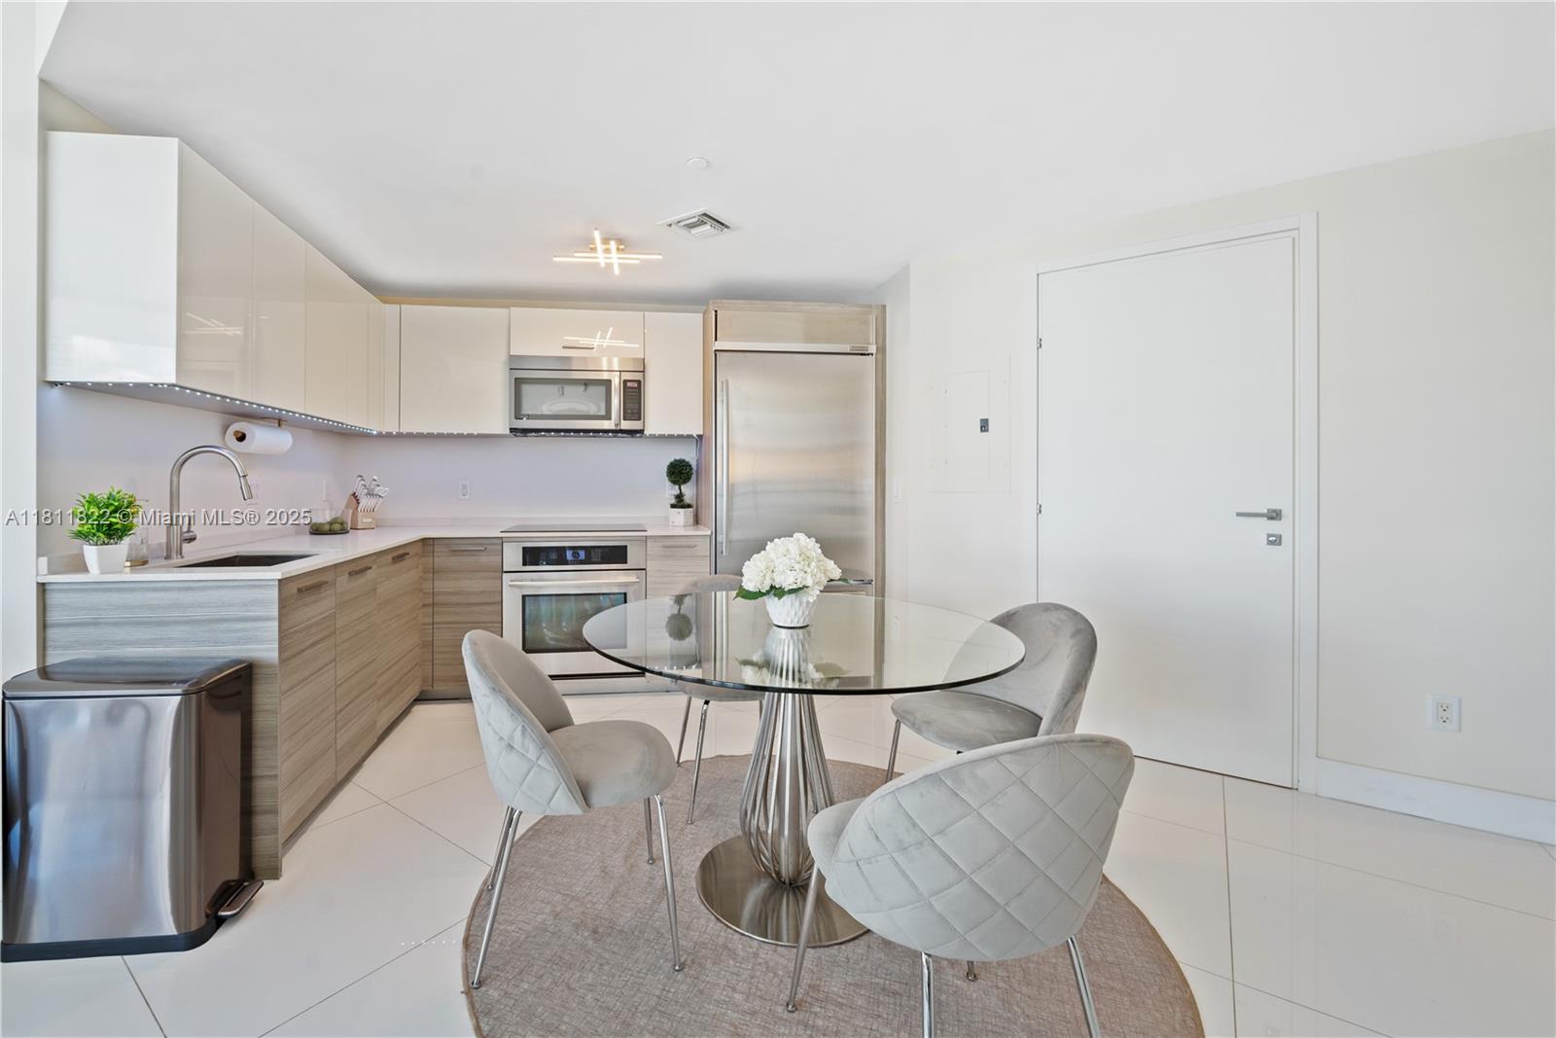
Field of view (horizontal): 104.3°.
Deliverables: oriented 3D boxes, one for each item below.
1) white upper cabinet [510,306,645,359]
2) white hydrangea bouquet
[{"bbox_3d":[-1.153,-1.033,3.582,0.749,0.272,0.346,0,3,-8],"label":"white upper cabinet"},{"bbox_3d":[0.031,0.174,1.823,0.307,0.287,0.287,0,3,0],"label":"white hydrangea bouquet"}]

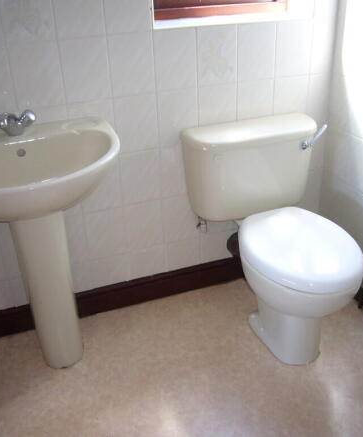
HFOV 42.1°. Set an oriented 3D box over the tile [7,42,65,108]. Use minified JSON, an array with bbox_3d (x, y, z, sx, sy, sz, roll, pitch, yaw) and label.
[{"bbox_3d":[-0.440,-0.438,1.446,0.150,0.201,0.010,-12,30,-16],"label":"tile"}]

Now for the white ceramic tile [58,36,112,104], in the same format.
[{"bbox_3d":[-0.306,-0.479,1.522,0.150,0.201,0.010,-12,30,-16],"label":"white ceramic tile"}]

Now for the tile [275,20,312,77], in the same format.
[{"bbox_3d":[0.404,-0.618,1.711,0.151,0.201,0.010,-12,30,-17],"label":"tile"}]

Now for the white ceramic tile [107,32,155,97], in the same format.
[{"bbox_3d":[-0.163,-0.508,1.563,0.150,0.201,0.010,-12,30,-16],"label":"white ceramic tile"}]

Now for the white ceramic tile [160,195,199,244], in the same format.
[{"bbox_3d":[0.000,-0.005,1.871,0.151,0.201,0.010,-12,30,-17],"label":"white ceramic tile"}]

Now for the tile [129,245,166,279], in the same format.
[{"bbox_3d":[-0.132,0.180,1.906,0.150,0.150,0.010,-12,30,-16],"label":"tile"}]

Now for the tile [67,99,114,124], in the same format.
[{"bbox_3d":[-0.294,-0.294,1.584,0.150,0.201,0.010,-12,30,-16],"label":"tile"}]

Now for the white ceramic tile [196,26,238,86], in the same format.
[{"bbox_3d":[0.122,-0.561,1.622,0.151,0.201,0.010,-12,30,-17],"label":"white ceramic tile"}]

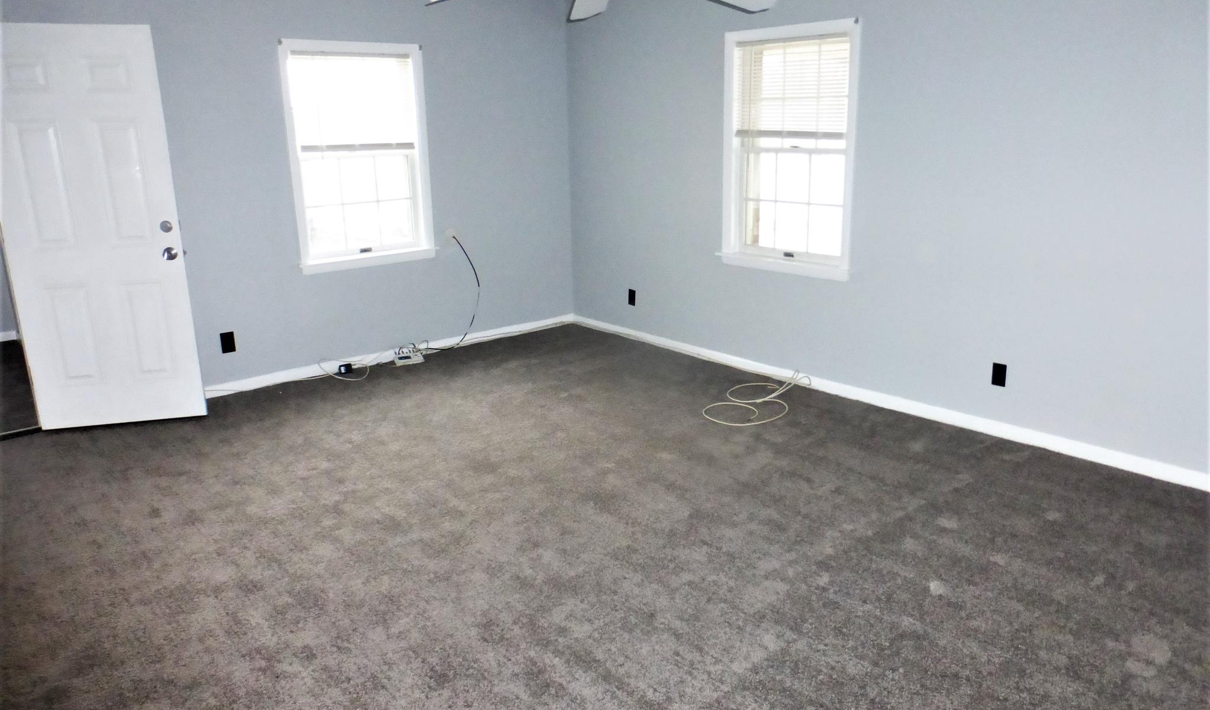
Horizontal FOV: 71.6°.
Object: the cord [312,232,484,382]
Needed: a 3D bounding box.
[{"bbox_3d":[-1.313,-0.360,5.644,1.270,0.830,0.240,-14,20,-39],"label":"cord"}]

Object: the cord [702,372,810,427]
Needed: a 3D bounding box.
[{"bbox_3d":[0.874,0.222,4.790,0.864,0.085,0.500,-14,20,-39],"label":"cord"}]

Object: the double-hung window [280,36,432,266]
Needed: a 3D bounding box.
[{"bbox_3d":[-1.561,-1.268,5.389,0.930,1.385,0.100,-14,20,-39],"label":"double-hung window"}]

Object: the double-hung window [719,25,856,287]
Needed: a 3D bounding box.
[{"bbox_3d":[1.061,-1.175,4.879,0.100,1.385,0.930,-14,20,-39],"label":"double-hung window"}]

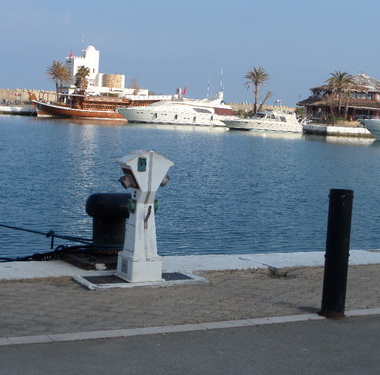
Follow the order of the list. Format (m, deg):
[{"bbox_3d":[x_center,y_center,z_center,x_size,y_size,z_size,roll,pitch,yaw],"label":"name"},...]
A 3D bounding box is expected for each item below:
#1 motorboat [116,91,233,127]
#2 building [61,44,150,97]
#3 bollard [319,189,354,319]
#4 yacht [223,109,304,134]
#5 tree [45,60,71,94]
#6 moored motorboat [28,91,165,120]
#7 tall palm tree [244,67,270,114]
[{"bbox_3d":[-2.715,-16.497,187.000,24.300,7.200,6.000,3,5,-12],"label":"motorboat"},{"bbox_3d":[-20.234,-26.413,217.000,19.500,14.500,12.000,2,5,-18],"label":"building"},{"bbox_3d":[1.178,0.535,7.200,0.200,1.020,0.200,4,5,0],"label":"bollard"},{"bbox_3d":[14.184,-12.630,174.000,14.600,3.900,4.400,2,5,-15],"label":"yacht"},{"bbox_3d":[-29.810,-23.802,203.000,5.800,10.300,5.800,4,5,0],"label":"tree"},{"bbox_3d":[-20.154,-17.474,192.000,27.500,6.200,6.800,3,5,-10],"label":"moored motorboat"},{"bbox_3d":[14.698,-21.122,195.000,5.500,10.600,5.500,4,5,0],"label":"tall palm tree"}]

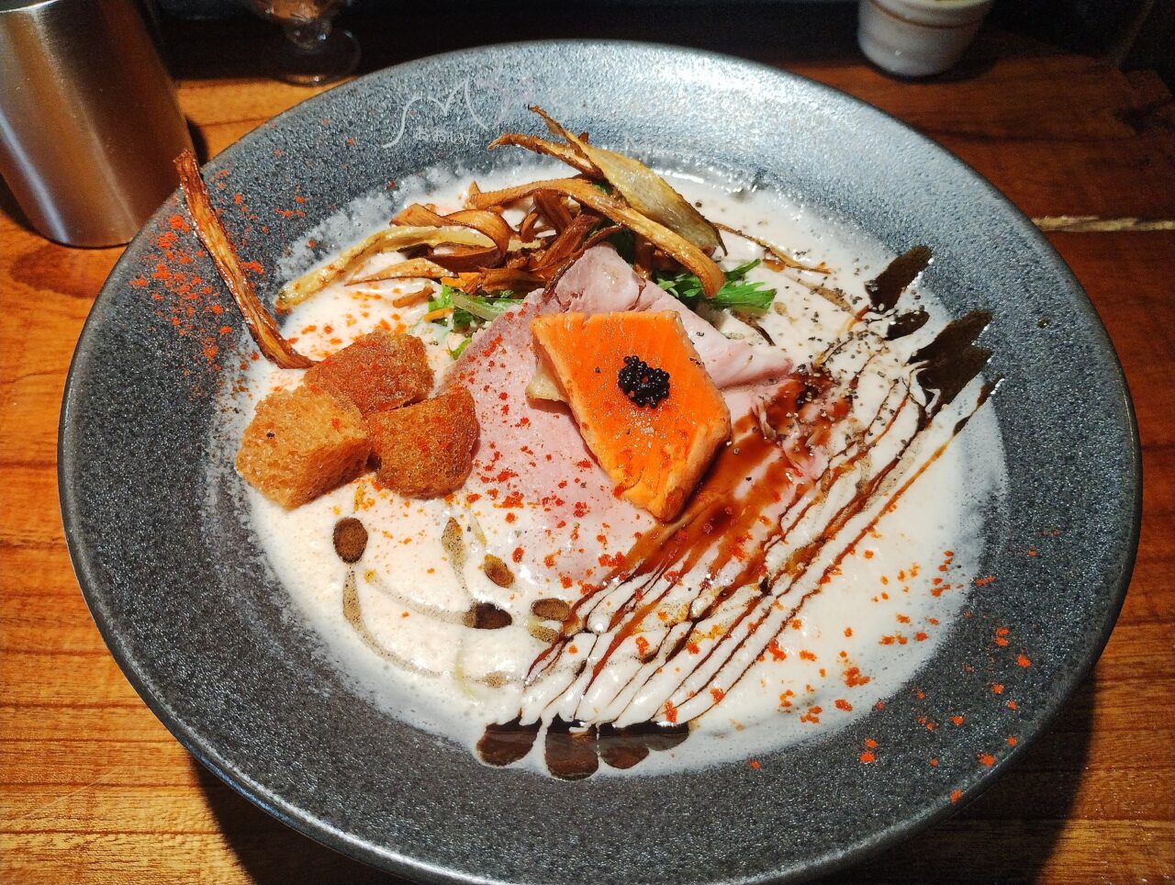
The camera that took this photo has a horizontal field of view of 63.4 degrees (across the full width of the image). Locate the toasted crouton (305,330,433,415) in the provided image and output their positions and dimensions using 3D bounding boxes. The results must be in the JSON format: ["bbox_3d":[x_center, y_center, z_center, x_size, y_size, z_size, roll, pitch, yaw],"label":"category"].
[{"bbox_3d":[-0.053,-0.013,0.234,0.024,0.018,0.019,-27,60,-19],"label":"toasted crouton"}]

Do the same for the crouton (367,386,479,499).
[{"bbox_3d":[-0.038,0.001,0.227,0.023,0.018,0.018,-16,57,-12],"label":"crouton"}]

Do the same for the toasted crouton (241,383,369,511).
[{"bbox_3d":[-0.067,0.001,0.225,0.021,0.019,0.019,-5,55,9],"label":"toasted crouton"}]

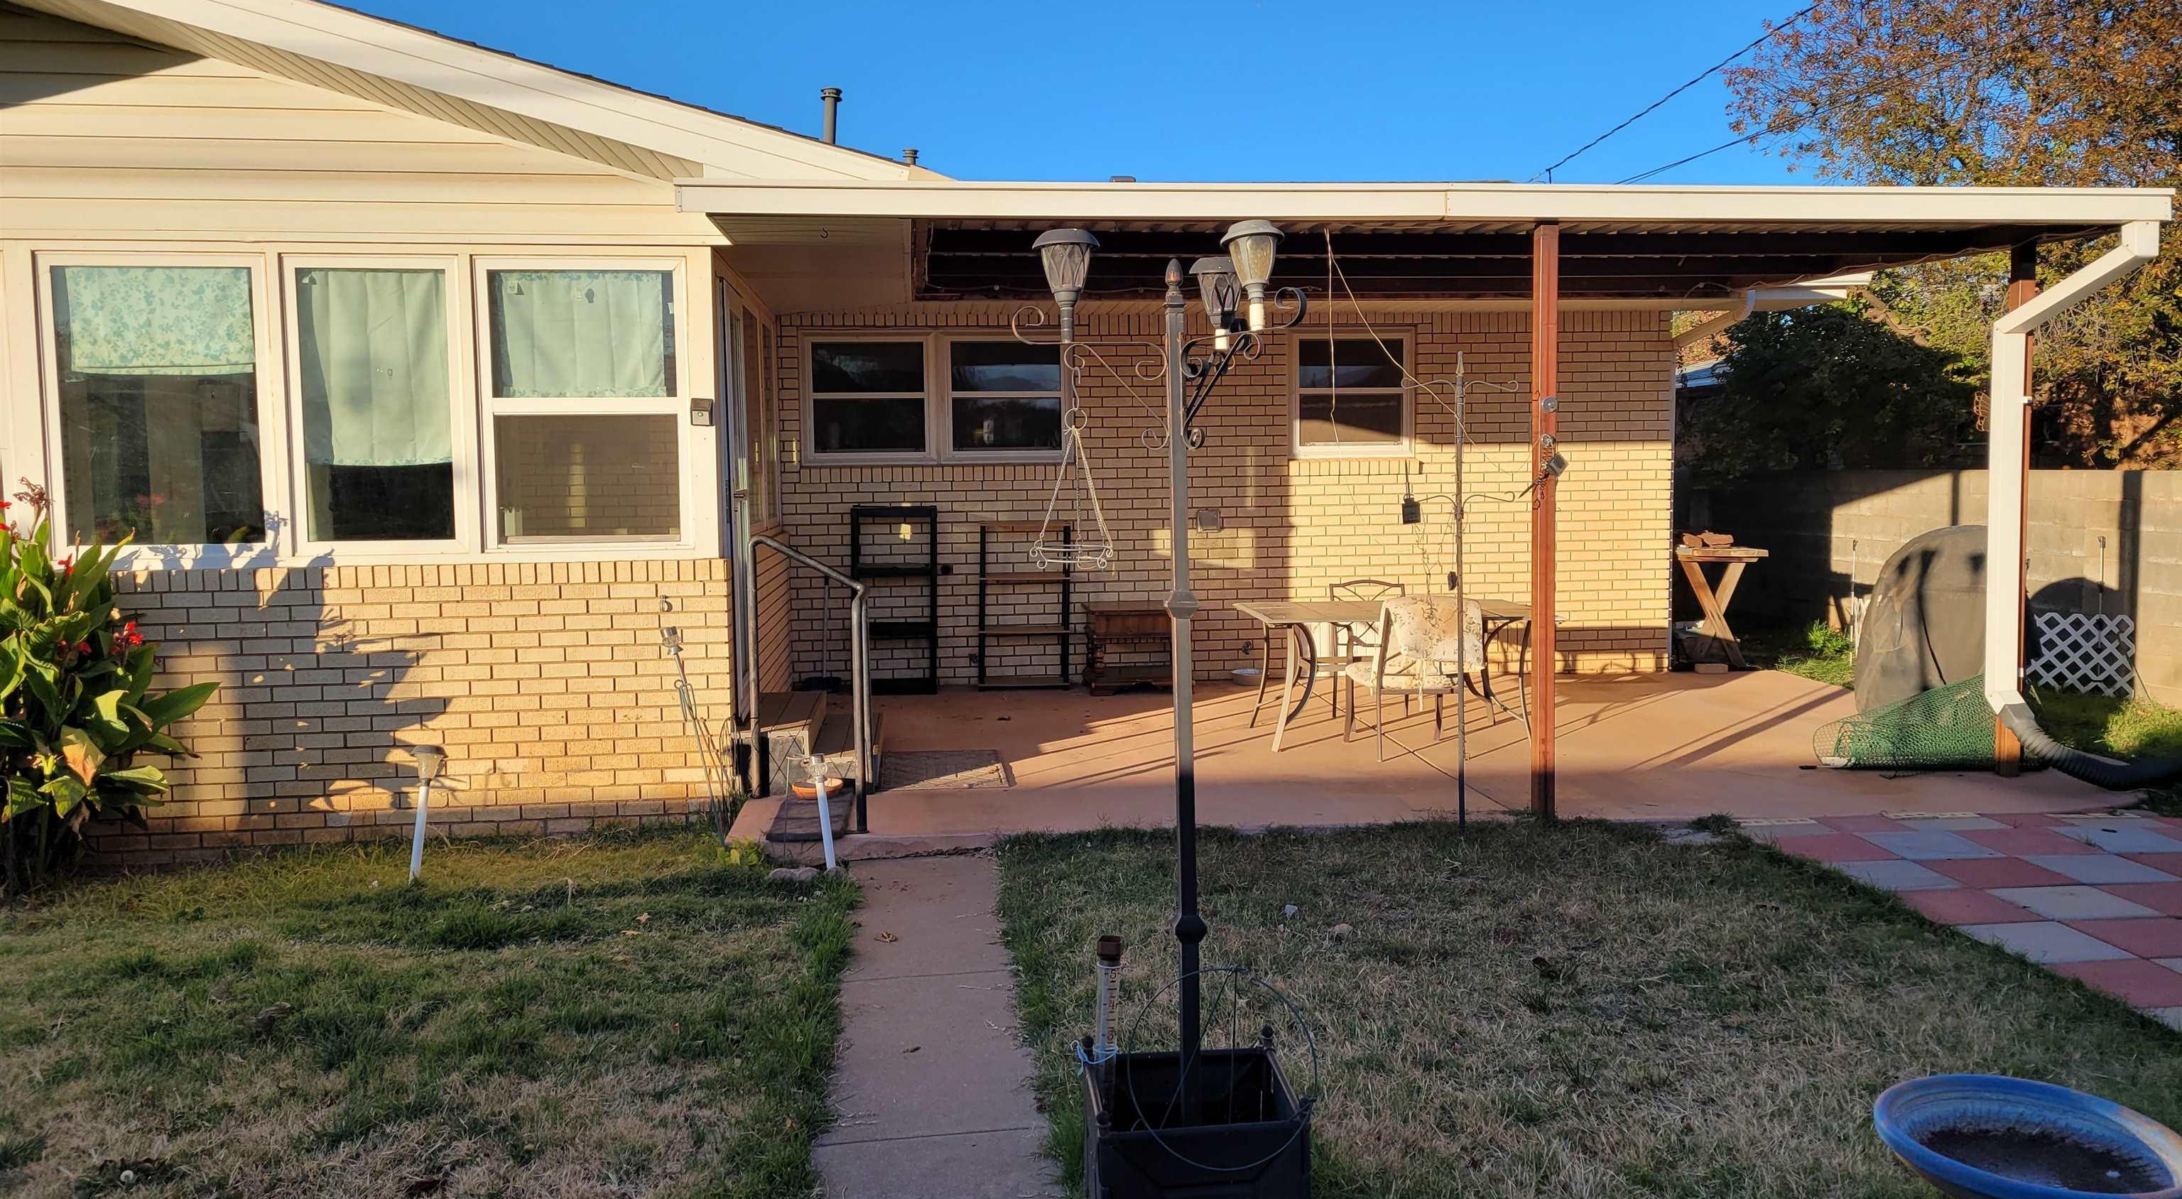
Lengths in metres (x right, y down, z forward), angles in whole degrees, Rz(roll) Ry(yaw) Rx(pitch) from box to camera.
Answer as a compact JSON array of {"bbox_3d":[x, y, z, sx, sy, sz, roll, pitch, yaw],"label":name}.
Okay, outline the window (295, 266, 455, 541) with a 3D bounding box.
[{"bbox_3d":[-3.073,-0.839,7.039,0.639,1.167,0.080,-1,4,-8],"label":"window"}]

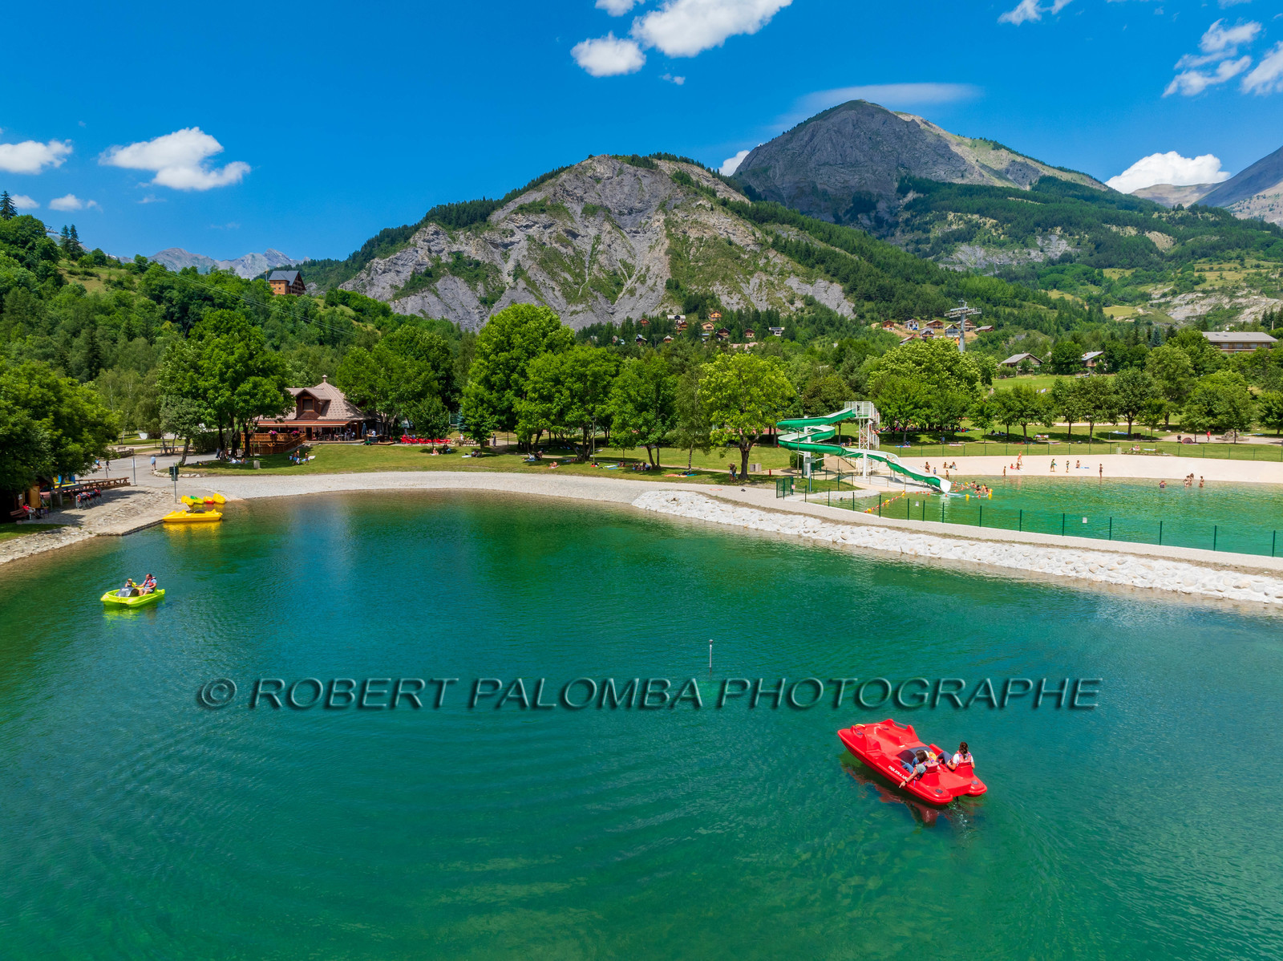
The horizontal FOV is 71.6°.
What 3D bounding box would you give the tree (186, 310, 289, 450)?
[{"bbox_3d":[-51.960,-12.449,114.356,13.540,18.340,13.270,0,5,0],"label":"tree"}]

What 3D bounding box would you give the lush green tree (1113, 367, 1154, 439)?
[{"bbox_3d":[71.424,-11.255,128.568,6.200,10.326,6.000,0,5,0],"label":"lush green tree"}]

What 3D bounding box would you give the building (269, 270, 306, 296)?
[{"bbox_3d":[-192.764,-106.945,485.000,15.200,14.300,13.800,1,5,11],"label":"building"}]

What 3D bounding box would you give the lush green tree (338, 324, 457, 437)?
[{"bbox_3d":[-34.252,-13.482,124.311,16.800,16.449,15.000,0,5,0],"label":"lush green tree"}]

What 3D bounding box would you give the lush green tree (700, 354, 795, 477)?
[{"bbox_3d":[10.107,-6.204,85.783,9.280,12.160,9.100,0,5,0],"label":"lush green tree"}]

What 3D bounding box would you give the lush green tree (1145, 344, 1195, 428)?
[{"bbox_3d":[94.657,-16.754,159.152,8.970,15.000,8.790,0,5,0],"label":"lush green tree"}]

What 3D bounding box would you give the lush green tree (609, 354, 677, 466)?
[{"bbox_3d":[0.223,-7.627,98.467,7.600,12.731,7.200,0,5,0],"label":"lush green tree"}]

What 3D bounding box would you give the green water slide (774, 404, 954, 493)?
[{"bbox_3d":[22.900,-3.655,87.702,12.500,7.900,19.000,-2,5,-25],"label":"green water slide"}]

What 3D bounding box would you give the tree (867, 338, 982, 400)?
[{"bbox_3d":[47.784,-16.133,149.348,19.600,15.576,18.000,0,5,0],"label":"tree"}]

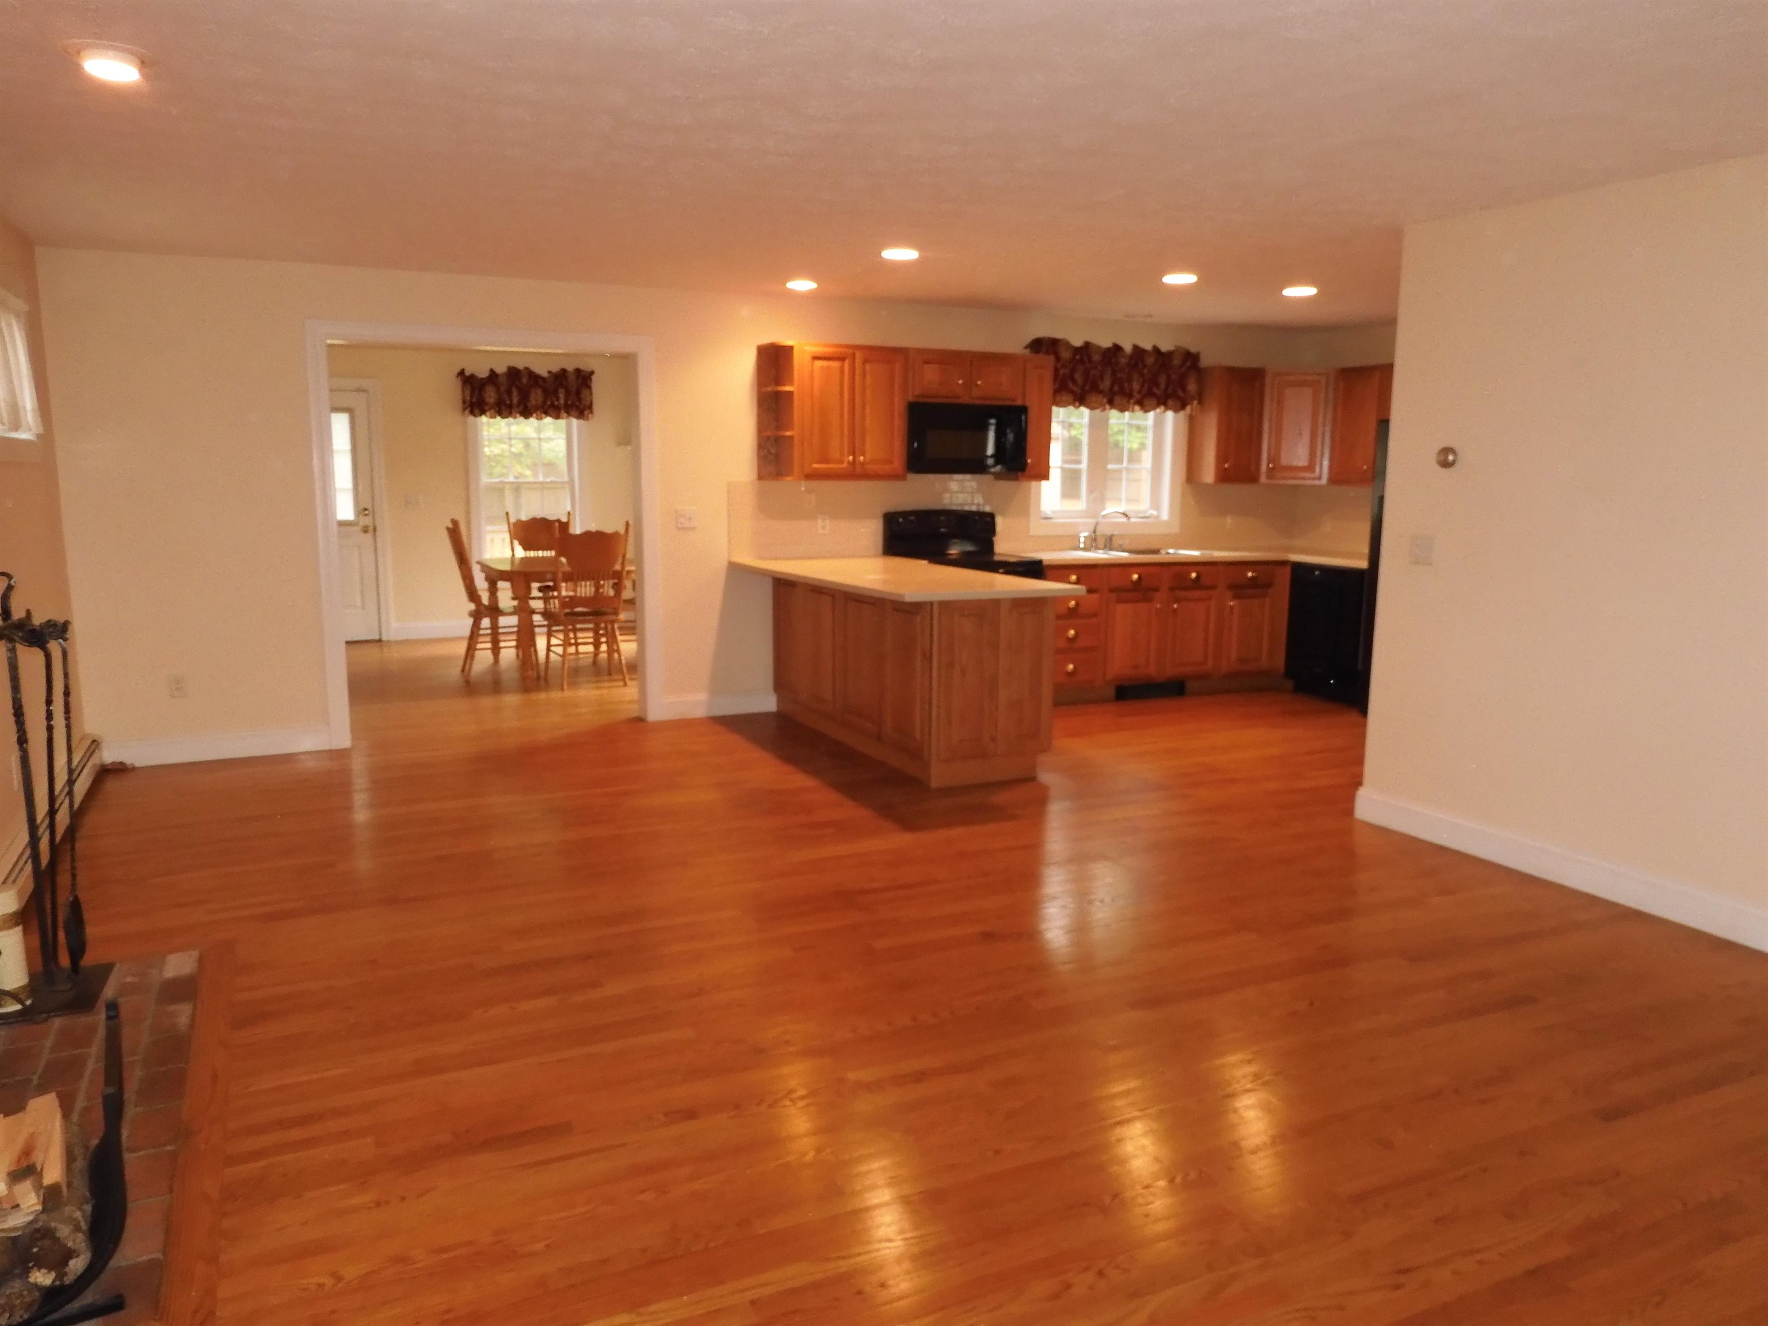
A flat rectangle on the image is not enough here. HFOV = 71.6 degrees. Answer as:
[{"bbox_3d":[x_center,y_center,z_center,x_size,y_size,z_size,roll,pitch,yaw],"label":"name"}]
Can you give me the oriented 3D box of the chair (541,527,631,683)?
[{"bbox_3d":[-1.984,-0.400,8.164,0.490,1.080,0.570,-5,10,-29],"label":"chair"}]

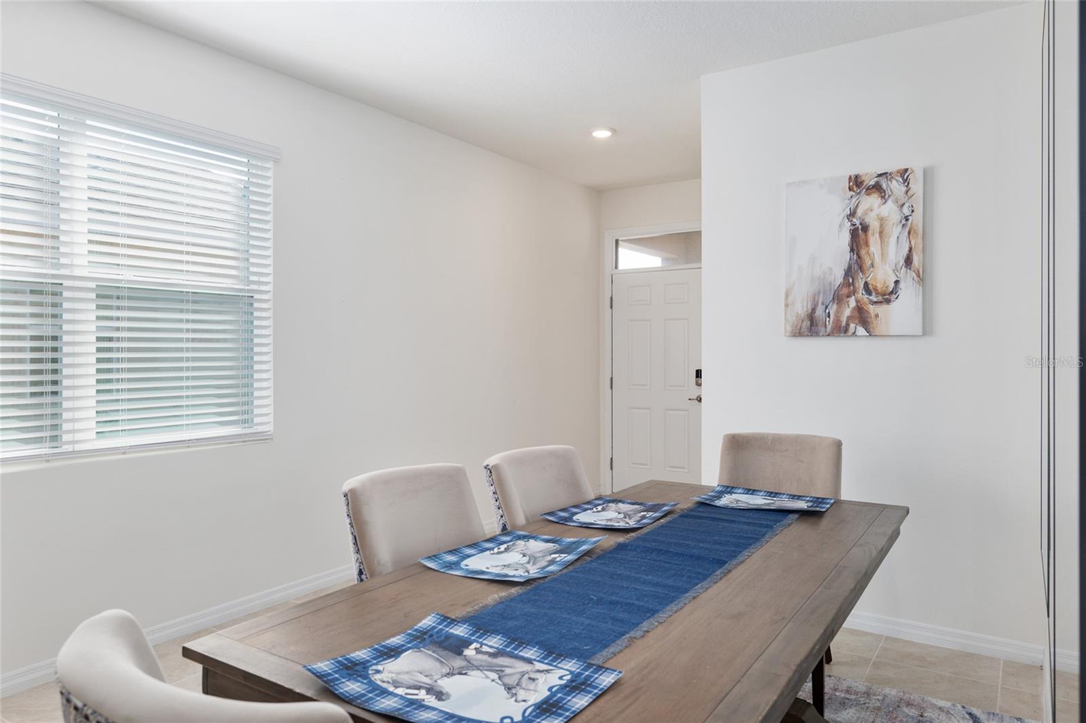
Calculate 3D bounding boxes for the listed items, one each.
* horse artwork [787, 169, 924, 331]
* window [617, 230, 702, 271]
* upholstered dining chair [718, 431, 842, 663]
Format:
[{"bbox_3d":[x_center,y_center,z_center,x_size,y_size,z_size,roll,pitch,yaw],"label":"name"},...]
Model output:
[{"bbox_3d":[1.480,-0.503,3.475,0.612,0.764,0.035,1,1,34],"label":"horse artwork"},{"bbox_3d":[1.018,-0.976,6.372,0.867,0.284,0.060,1,1,34],"label":"window"},{"bbox_3d":[0.928,0.822,3.019,0.550,0.965,0.620,0,1,28],"label":"upholstered dining chair"}]

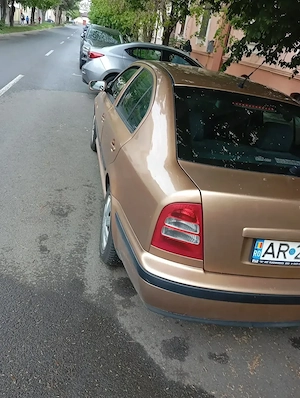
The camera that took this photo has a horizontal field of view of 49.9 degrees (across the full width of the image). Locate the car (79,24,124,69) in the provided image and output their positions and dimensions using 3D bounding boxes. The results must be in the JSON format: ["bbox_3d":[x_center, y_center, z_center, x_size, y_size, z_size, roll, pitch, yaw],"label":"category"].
[{"bbox_3d":[-1.870,-6.061,13.060,1.780,1.540,4.350,3,28,-12],"label":"car"}]

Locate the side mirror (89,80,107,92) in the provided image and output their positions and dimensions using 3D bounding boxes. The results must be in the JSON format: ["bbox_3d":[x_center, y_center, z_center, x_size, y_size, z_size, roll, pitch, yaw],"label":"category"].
[{"bbox_3d":[-0.617,-1.314,3.752,0.207,0.138,0.118,3,28,-13],"label":"side mirror"}]

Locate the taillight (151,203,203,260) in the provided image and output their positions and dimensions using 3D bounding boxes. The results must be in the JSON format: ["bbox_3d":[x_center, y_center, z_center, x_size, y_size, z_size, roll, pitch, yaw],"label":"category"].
[{"bbox_3d":[0.110,0.136,1.418,0.236,0.271,0.167,8,27,-4],"label":"taillight"}]

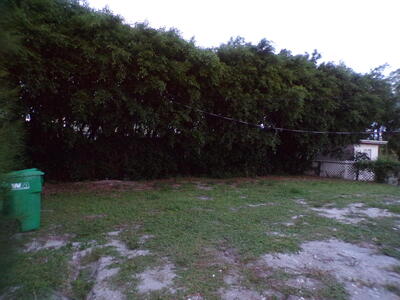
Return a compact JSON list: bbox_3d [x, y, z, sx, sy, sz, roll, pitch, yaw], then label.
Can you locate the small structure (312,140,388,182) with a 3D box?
[{"bbox_3d":[11.500,0.730,21.500,3.100,2.750,3.900,2,-1,-19],"label":"small structure"}]

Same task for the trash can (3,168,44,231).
[{"bbox_3d":[-3.400,0.920,5.280,0.780,1.100,0.680,2,-1,-40],"label":"trash can"}]

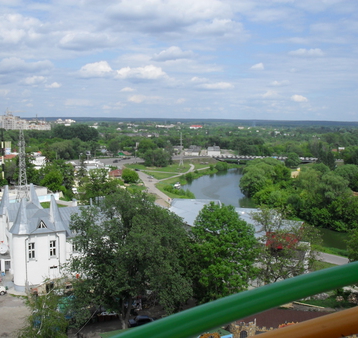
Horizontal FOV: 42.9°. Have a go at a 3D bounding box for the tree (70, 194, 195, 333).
[{"bbox_3d":[-7.238,12.775,62.921,16.860,19.680,16.020,0,6,-7],"label":"tree"}]

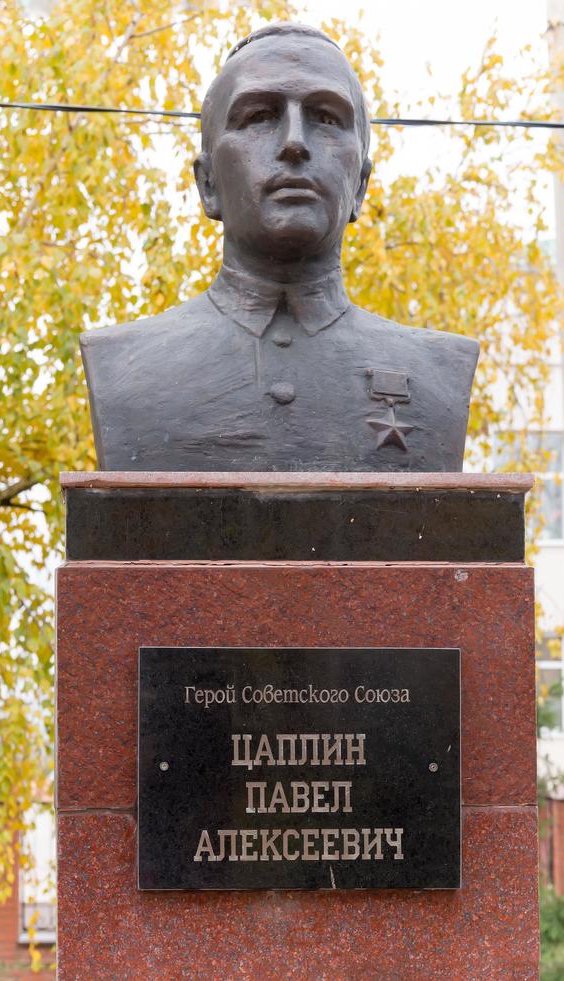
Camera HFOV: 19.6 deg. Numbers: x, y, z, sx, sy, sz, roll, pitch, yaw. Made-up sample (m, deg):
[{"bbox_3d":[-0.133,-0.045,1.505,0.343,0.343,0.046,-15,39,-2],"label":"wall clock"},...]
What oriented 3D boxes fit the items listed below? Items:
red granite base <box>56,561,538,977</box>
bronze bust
[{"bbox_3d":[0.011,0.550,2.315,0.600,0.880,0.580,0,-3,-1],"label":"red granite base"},{"bbox_3d":[-0.002,-0.340,2.369,0.565,0.672,0.360,0,-3,-1],"label":"bronze bust"}]

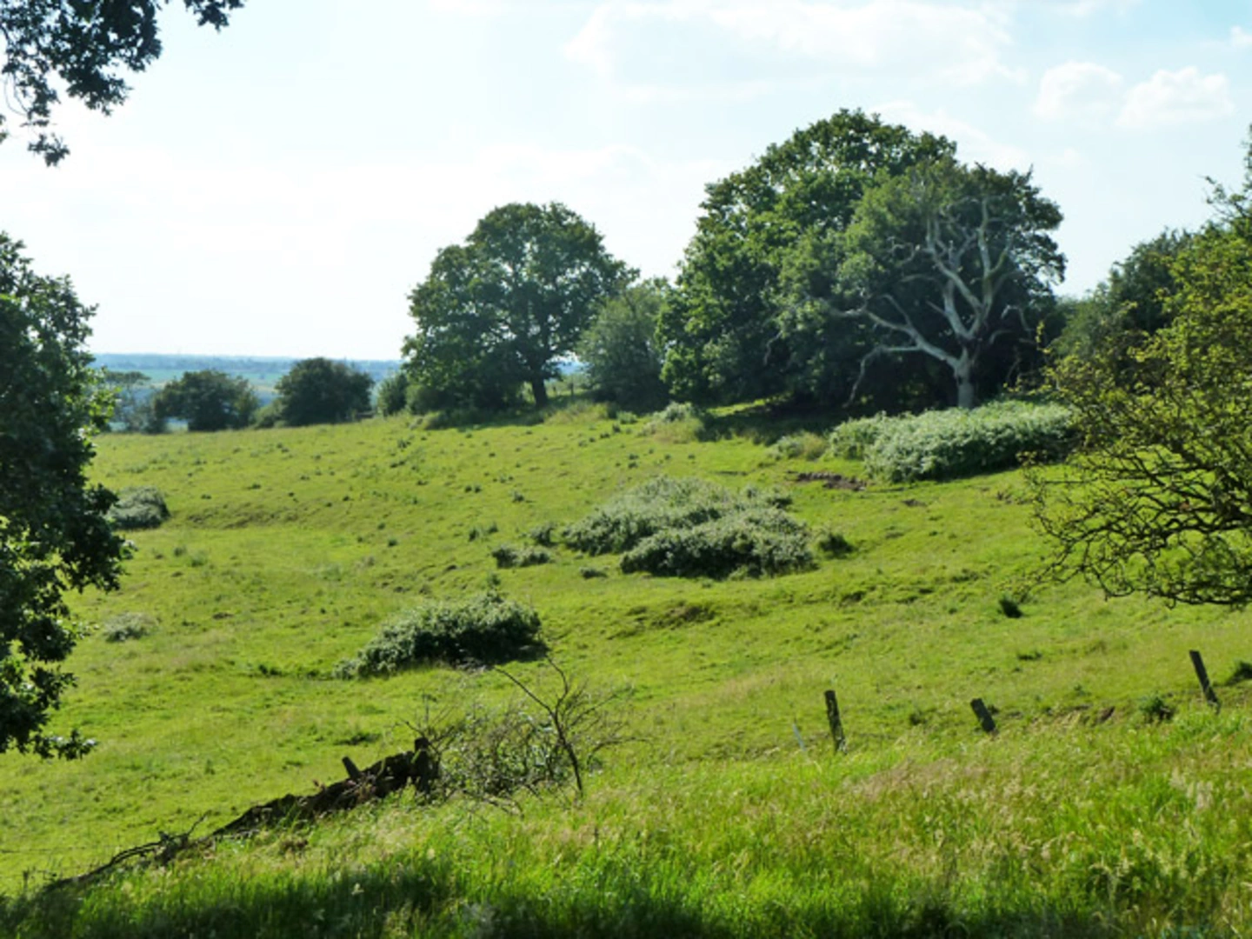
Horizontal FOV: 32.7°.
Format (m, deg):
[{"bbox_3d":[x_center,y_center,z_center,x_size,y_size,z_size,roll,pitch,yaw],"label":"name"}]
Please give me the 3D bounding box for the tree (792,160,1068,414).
[{"bbox_3d":[13.300,-8.014,93.000,11.500,11.000,10.000,0,3,0],"label":"tree"}]

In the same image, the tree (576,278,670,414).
[{"bbox_3d":[-0.081,-6.788,118.000,5.300,7.500,5.000,0,3,0],"label":"tree"}]

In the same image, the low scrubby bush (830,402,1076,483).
[{"bbox_3d":[12.726,-1.084,83.000,9.400,2.800,4.500,0,3,0],"label":"low scrubby bush"}]

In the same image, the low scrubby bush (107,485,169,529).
[{"bbox_3d":[-17.061,1.323,74.000,2.400,1.350,2.000,0,3,0],"label":"low scrubby bush"}]

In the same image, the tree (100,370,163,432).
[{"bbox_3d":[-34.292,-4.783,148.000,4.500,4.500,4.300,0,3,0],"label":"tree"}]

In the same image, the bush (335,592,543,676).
[{"bbox_3d":[-4.125,3.630,47.000,4.500,1.600,2.800,0,3,0],"label":"bush"}]

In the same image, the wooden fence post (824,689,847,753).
[{"bbox_3d":[3.139,3.784,32.000,0.150,1.000,0.150,-11,3,1],"label":"wooden fence post"}]

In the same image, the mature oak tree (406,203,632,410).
[{"bbox_3d":[-5.995,-9.130,120.000,12.700,11.600,12.000,0,3,0],"label":"mature oak tree"}]

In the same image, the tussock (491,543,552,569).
[{"bbox_3d":[-3.173,2.637,65.000,1.850,0.720,1.200,0,3,0],"label":"tussock"}]

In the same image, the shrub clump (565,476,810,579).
[{"bbox_3d":[1.805,1.691,62.000,7.100,2.400,6.000,0,3,0],"label":"shrub clump"}]

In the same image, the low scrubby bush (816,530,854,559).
[{"bbox_3d":[5.676,2.020,58.000,1.000,0.750,0.850,0,3,0],"label":"low scrubby bush"}]

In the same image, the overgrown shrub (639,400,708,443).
[{"bbox_3d":[2.089,-2.067,93.000,3.100,1.650,2.500,0,3,0],"label":"overgrown shrub"}]

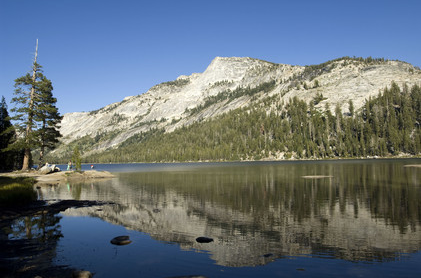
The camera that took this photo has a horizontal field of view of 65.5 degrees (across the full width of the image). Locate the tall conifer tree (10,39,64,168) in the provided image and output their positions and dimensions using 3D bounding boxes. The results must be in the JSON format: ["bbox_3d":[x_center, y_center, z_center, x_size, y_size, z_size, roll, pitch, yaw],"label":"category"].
[{"bbox_3d":[-21.896,-4.429,41.178,5.728,16.545,5.441,1,-4,-28],"label":"tall conifer tree"}]

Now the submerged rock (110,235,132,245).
[{"bbox_3d":[-2.068,2.337,7.604,0.487,0.160,0.380,0,-4,-15],"label":"submerged rock"}]

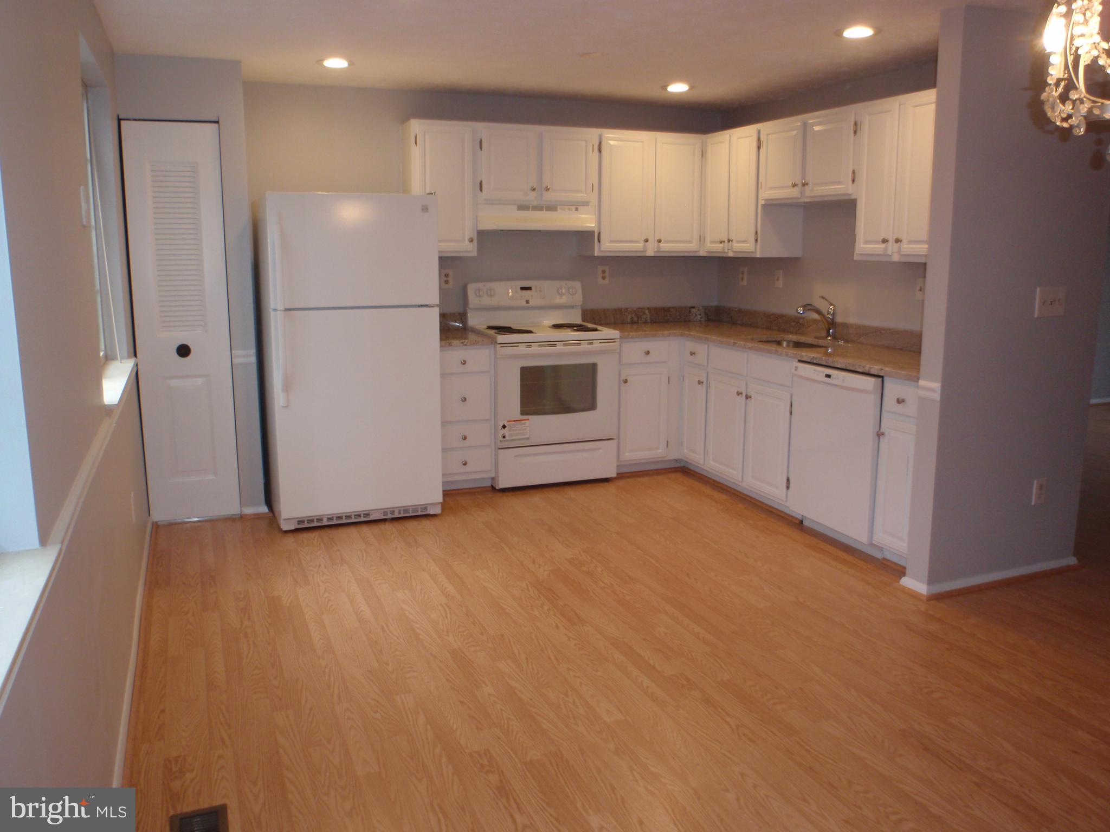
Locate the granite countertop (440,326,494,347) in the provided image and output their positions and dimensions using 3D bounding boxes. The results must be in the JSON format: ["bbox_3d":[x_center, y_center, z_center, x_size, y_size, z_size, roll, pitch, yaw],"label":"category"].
[{"bbox_3d":[-0.630,-0.466,5.308,0.385,0.038,0.629,-4,12,-21],"label":"granite countertop"}]

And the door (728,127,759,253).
[{"bbox_3d":[1.127,-1.334,5.354,0.021,0.697,0.285,-4,12,-22],"label":"door"}]

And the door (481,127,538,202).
[{"bbox_3d":[-0.268,-1.480,5.320,0.338,0.396,0.020,-4,12,-21],"label":"door"}]

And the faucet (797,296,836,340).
[{"bbox_3d":[1.467,-0.547,5.034,0.272,0.249,0.060,-4,12,-21],"label":"faucet"}]

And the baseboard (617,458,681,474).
[{"bbox_3d":[0.594,0.318,5.723,0.505,0.080,0.018,-4,12,-21],"label":"baseboard"}]

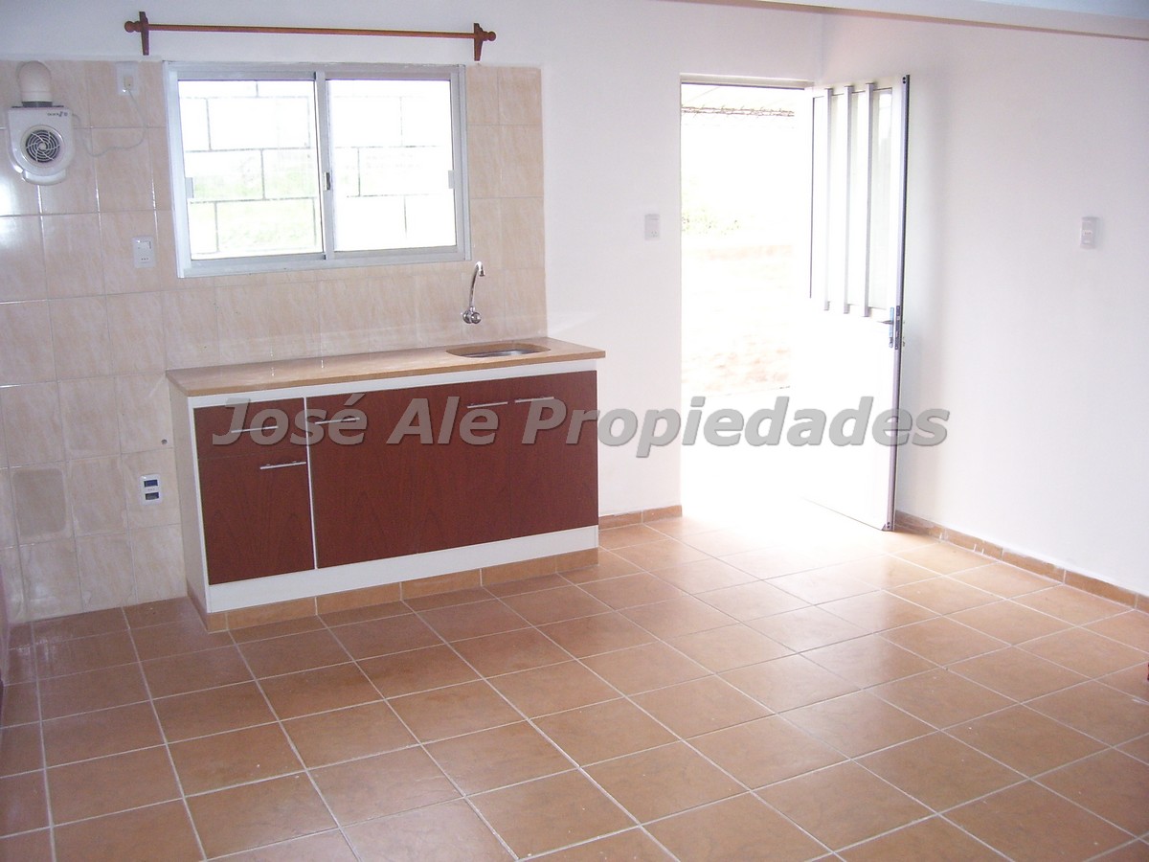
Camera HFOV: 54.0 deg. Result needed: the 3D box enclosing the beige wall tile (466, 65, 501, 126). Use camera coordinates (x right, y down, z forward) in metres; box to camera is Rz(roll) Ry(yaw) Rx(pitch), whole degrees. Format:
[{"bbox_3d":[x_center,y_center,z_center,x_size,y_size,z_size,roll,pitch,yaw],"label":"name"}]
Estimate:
[{"bbox_3d":[-0.386,-1.391,4.665,0.147,0.236,0.009,-7,13,-26],"label":"beige wall tile"}]

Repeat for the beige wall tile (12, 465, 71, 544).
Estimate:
[{"bbox_3d":[-1.966,0.270,4.170,0.200,0.300,0.008,-7,13,-26],"label":"beige wall tile"}]

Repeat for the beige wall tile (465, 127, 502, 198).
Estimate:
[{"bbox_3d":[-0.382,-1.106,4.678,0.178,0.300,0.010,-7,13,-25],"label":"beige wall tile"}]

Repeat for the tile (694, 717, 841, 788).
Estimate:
[{"bbox_3d":[0.536,0.896,3.159,0.330,0.010,0.330,-7,13,-26],"label":"tile"}]

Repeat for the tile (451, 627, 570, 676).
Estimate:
[{"bbox_3d":[-0.217,0.763,3.881,0.329,0.010,0.329,-7,13,-26],"label":"tile"}]

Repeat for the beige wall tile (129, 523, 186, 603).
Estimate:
[{"bbox_3d":[-1.621,0.523,4.403,0.200,0.300,0.010,-7,13,-26],"label":"beige wall tile"}]

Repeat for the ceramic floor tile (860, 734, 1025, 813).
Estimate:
[{"bbox_3d":[0.977,0.910,3.019,0.330,0.010,0.330,-7,13,-26],"label":"ceramic floor tile"}]

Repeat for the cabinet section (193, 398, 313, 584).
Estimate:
[{"bbox_3d":[-1.241,0.179,4.243,0.400,0.646,0.450,-7,13,-27],"label":"cabinet section"}]

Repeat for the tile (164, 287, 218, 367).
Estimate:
[{"bbox_3d":[-1.449,-0.385,4.280,0.200,0.300,0.010,-7,13,-25],"label":"tile"}]

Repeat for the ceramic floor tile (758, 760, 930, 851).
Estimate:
[{"bbox_3d":[0.684,0.950,2.867,0.330,0.010,0.330,-7,13,-26],"label":"ceramic floor tile"}]

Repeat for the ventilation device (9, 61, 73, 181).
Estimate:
[{"bbox_3d":[-1.833,-1.057,3.876,0.215,0.415,0.150,-7,13,-26],"label":"ventilation device"}]

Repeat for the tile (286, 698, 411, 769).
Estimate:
[{"bbox_3d":[-0.658,0.882,3.281,0.327,0.010,0.327,-7,13,-25],"label":"tile"}]

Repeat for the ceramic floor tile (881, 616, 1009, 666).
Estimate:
[{"bbox_3d":[1.265,0.723,3.881,0.330,0.009,0.330,-7,13,-26],"label":"ceramic floor tile"}]

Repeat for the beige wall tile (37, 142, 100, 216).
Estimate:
[{"bbox_3d":[-1.800,-0.924,4.002,0.200,0.300,0.010,-7,13,-26],"label":"beige wall tile"}]

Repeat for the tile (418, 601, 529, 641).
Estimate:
[{"bbox_3d":[-0.369,0.705,4.176,0.329,0.010,0.329,-7,13,-26],"label":"tile"}]

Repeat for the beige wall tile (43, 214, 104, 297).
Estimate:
[{"bbox_3d":[-1.800,-0.633,4.059,0.200,0.300,0.010,-7,13,-26],"label":"beige wall tile"}]

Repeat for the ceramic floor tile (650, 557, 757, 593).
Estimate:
[{"bbox_3d":[0.522,0.590,4.567,0.328,0.010,0.328,-7,13,-26],"label":"ceramic floor tile"}]

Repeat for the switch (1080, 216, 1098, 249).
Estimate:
[{"bbox_3d":[1.892,-0.727,4.148,0.014,0.117,0.075,-7,13,-26],"label":"switch"}]

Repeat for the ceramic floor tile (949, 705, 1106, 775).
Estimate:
[{"bbox_3d":[1.252,0.862,3.135,0.328,0.010,0.328,-7,13,-26],"label":"ceramic floor tile"}]

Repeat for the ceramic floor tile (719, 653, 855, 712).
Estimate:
[{"bbox_3d":[0.683,0.803,3.598,0.330,0.010,0.330,-7,13,-26],"label":"ceramic floor tile"}]

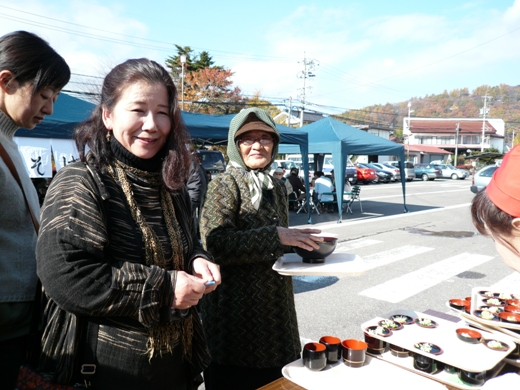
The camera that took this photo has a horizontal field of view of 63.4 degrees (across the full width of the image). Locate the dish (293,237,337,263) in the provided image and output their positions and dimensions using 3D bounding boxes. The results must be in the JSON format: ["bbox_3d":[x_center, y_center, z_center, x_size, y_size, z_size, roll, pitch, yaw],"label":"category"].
[{"bbox_3d":[0.185,0.187,1.420,0.157,0.080,0.157,1,5,0],"label":"dish"}]

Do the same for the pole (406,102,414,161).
[{"bbox_3d":[14.682,-5.404,41.699,0.400,7.600,0.700,3,5,17],"label":"pole"}]

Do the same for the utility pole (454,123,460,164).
[{"bbox_3d":[22.289,-5.066,47.750,0.500,6.300,0.400,-1,5,-24],"label":"utility pole"}]

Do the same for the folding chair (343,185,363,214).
[{"bbox_3d":[2.690,0.120,11.969,0.500,0.780,0.450,3,5,21],"label":"folding chair"}]

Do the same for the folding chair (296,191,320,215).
[{"bbox_3d":[1.338,0.138,11.621,0.550,0.740,0.500,5,6,37],"label":"folding chair"}]

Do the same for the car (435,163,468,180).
[{"bbox_3d":[17.477,-2.079,39.644,4.400,1.420,1.700,4,5,32],"label":"car"}]

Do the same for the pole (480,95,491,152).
[{"bbox_3d":[31.696,-8.457,59.540,1.500,11.600,0.600,-1,5,-24],"label":"pole"}]

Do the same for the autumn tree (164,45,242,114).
[{"bbox_3d":[-5.430,-8.569,42.488,7.700,12.900,7.000,1,5,0],"label":"autumn tree"}]

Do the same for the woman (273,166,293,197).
[{"bbox_3d":[0.553,-0.031,10.250,0.500,1.260,0.700,2,5,12],"label":"woman"}]

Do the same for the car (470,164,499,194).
[{"bbox_3d":[10.716,-0.410,16.743,4.200,1.430,1.670,4,5,28],"label":"car"}]

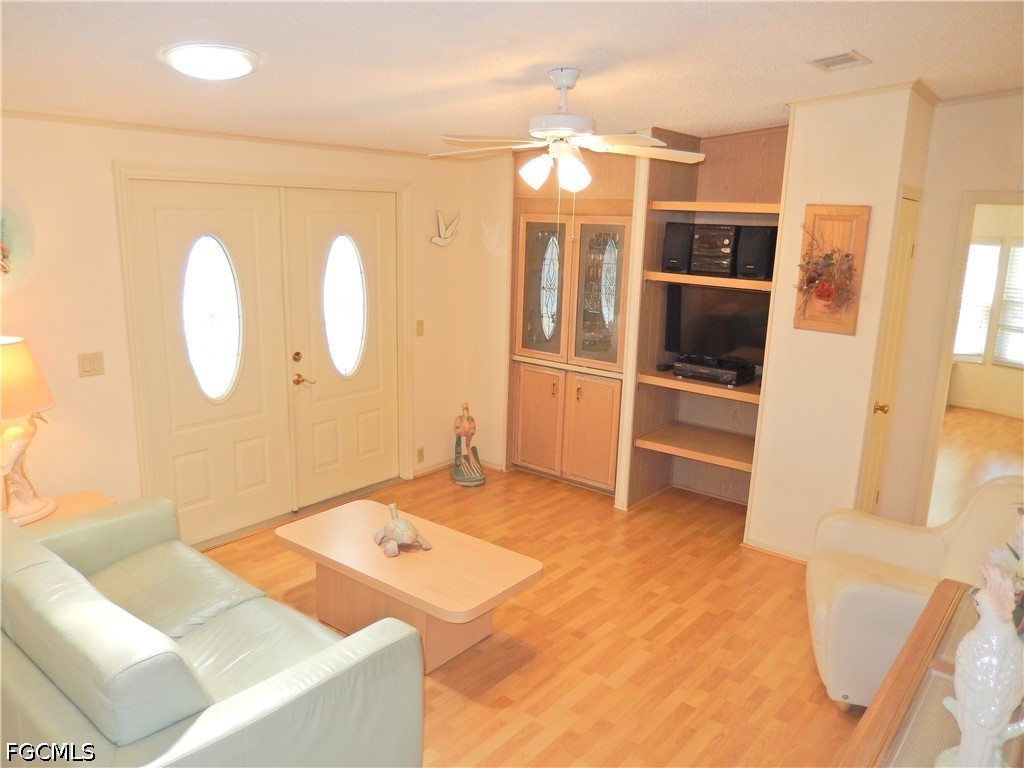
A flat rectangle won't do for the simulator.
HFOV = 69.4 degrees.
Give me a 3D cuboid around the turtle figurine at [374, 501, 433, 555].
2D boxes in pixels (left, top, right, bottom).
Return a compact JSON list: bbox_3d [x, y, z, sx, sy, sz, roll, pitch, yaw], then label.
[{"bbox_3d":[-0.517,0.676,3.465,0.235,0.166,0.235,-6,15,-29],"label":"turtle figurine"}]

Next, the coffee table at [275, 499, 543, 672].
[{"bbox_3d":[-0.509,0.963,3.500,1.235,0.412,0.610,11,16,35],"label":"coffee table"}]

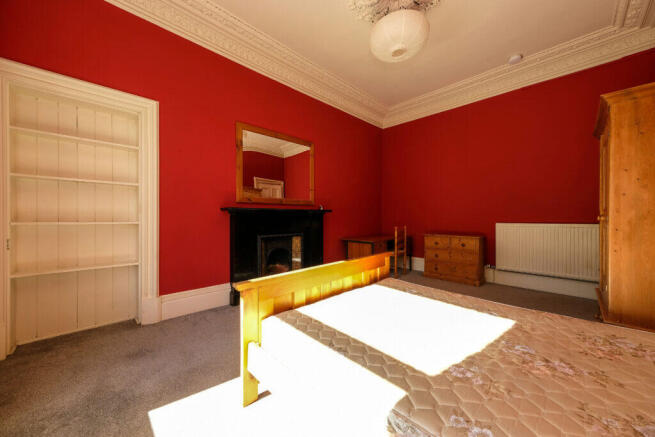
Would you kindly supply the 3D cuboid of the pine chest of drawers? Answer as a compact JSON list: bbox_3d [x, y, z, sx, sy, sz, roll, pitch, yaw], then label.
[{"bbox_3d":[2.085,0.654,3.928,0.380,0.728,0.835,-1,1,-45],"label":"pine chest of drawers"}]

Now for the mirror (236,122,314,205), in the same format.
[{"bbox_3d":[-0.644,-0.689,3.294,1.241,0.971,0.040,-1,1,-45],"label":"mirror"}]

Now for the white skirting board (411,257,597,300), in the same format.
[{"bbox_3d":[2.544,0.897,3.784,0.030,0.246,2.354,-1,1,-45],"label":"white skirting board"}]

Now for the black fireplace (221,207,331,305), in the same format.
[{"bbox_3d":[-0.570,0.461,3.249,1.637,1.129,0.230,-1,1,-45],"label":"black fireplace"}]

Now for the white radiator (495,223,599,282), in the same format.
[{"bbox_3d":[2.987,0.434,3.224,0.090,0.706,1.130,-1,1,-45],"label":"white radiator"}]

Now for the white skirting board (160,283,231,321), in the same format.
[{"bbox_3d":[-1.407,0.903,2.588,0.663,0.262,0.030,-1,1,-45],"label":"white skirting board"}]

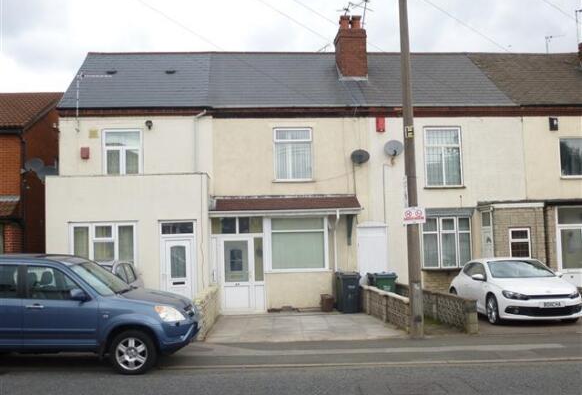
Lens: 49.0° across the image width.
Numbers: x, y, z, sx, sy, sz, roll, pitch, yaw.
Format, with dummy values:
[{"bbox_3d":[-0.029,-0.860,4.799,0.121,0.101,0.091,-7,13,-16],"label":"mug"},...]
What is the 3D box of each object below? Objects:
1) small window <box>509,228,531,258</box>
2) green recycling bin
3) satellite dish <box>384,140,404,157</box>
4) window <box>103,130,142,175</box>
[{"bbox_3d":[6.247,1.300,17.474,0.604,0.919,0.100,-1,-4,-5],"label":"small window"},{"bbox_3d":[2.465,2.528,16.932,0.580,1.070,0.740,-1,-4,-5],"label":"green recycling bin"},{"bbox_3d":[2.825,-1.320,17.728,0.554,0.470,0.350,-2,-4,3],"label":"satellite dish"},{"bbox_3d":[-4.549,-1.152,17.286,1.079,1.370,0.100,-1,-4,-5],"label":"window"}]

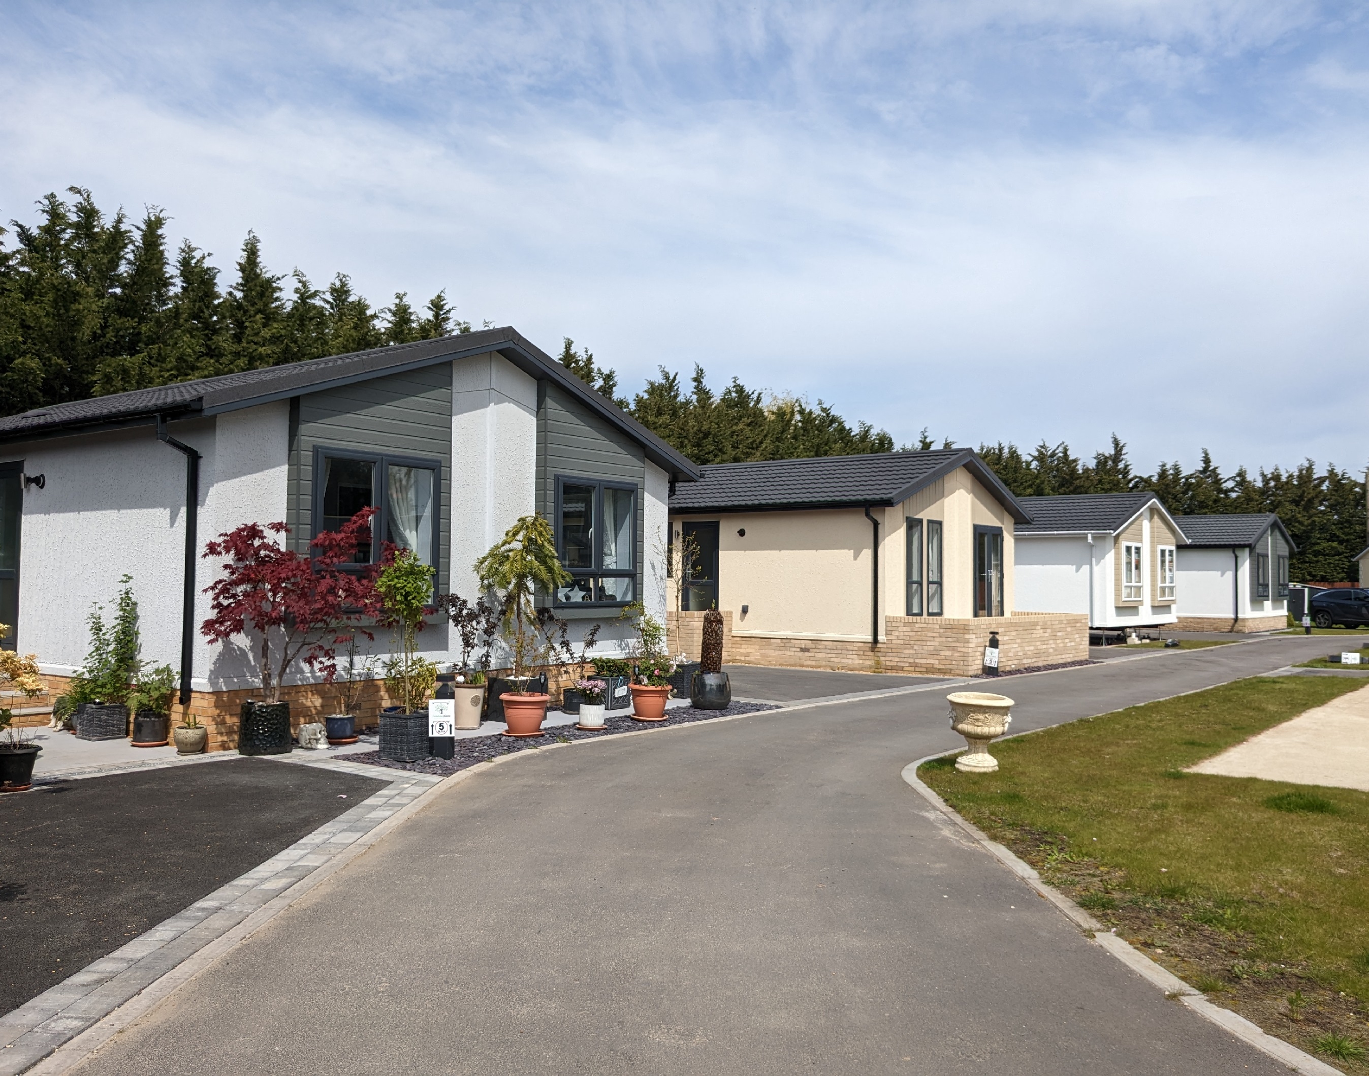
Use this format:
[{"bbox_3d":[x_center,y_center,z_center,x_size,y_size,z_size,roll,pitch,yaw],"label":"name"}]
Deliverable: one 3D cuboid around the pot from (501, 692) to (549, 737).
[{"bbox_3d":[-1.563,1.731,10.981,0.494,0.380,0.494,1,-2,-8],"label":"pot"}]

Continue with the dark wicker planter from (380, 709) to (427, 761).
[{"bbox_3d":[-2.333,1.662,9.383,0.303,0.375,0.303,0,-2,25],"label":"dark wicker planter"}]

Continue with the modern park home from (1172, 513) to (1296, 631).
[{"bbox_3d":[16.575,1.346,43.949,12.100,4.180,6.700,-1,-3,40],"label":"modern park home"}]

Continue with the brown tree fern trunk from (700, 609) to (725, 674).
[{"bbox_3d":[0.334,1.250,13.350,0.255,0.790,0.255,2,-2,0],"label":"brown tree fern trunk"}]

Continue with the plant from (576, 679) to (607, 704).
[{"bbox_3d":[-0.952,1.571,11.447,0.315,0.260,0.310,1,-2,-5],"label":"plant"}]

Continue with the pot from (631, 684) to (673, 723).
[{"bbox_3d":[-0.373,1.814,12.353,0.487,0.366,0.487,1,-2,-2],"label":"pot"}]

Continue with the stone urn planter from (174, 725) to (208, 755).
[{"bbox_3d":[-4.195,1.722,9.500,0.254,0.229,0.254,2,-2,-24],"label":"stone urn planter"}]

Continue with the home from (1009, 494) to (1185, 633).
[{"bbox_3d":[8.184,0.726,34.349,12.100,3.710,6.600,-1,-3,39],"label":"home"}]

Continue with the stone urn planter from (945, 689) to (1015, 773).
[{"bbox_3d":[2.384,1.574,9.034,0.535,0.590,0.535,4,-3,15],"label":"stone urn planter"}]

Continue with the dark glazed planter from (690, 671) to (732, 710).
[{"bbox_3d":[0.326,1.849,13.532,0.496,0.423,0.496,1,-2,1],"label":"dark glazed planter"}]

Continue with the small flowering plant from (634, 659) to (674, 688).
[{"bbox_3d":[-0.322,1.490,12.346,0.460,0.330,0.420,1,-2,-1],"label":"small flowering plant"}]

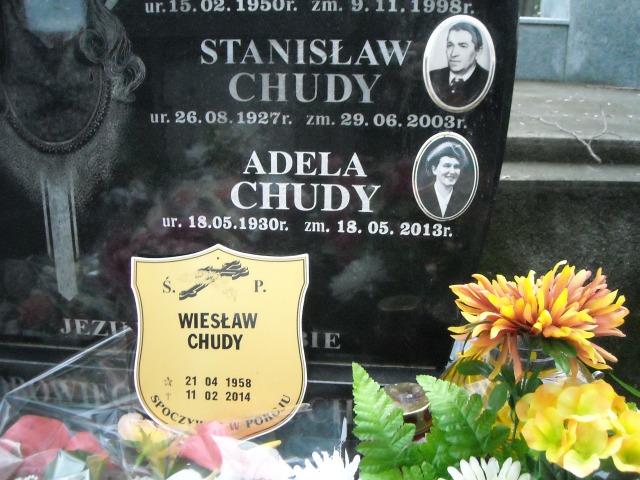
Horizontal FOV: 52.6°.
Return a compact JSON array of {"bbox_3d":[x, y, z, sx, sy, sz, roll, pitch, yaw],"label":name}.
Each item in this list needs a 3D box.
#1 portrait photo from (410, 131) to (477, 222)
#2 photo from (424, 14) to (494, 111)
[{"bbox_3d":[0.165,-0.083,0.852,0.087,0.119,0.010,2,13,5],"label":"portrait photo"},{"bbox_3d":[0.176,-0.222,0.819,0.091,0.120,0.010,2,13,5],"label":"photo"}]

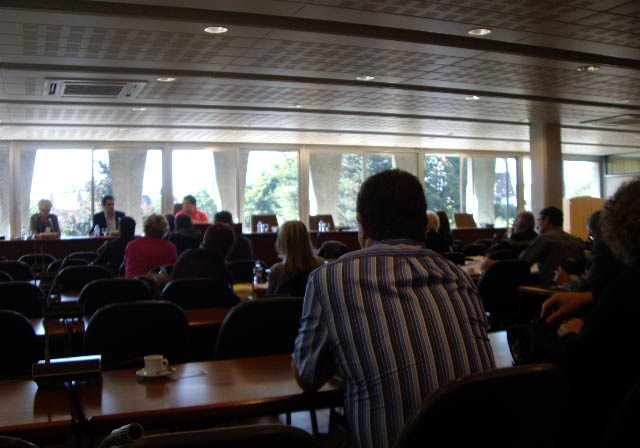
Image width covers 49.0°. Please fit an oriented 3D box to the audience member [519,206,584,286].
[{"bbox_3d":[1.765,0.505,5.622,0.520,1.284,0.720,-1,1,-40],"label":"audience member"}]

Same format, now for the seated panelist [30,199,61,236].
[{"bbox_3d":[-3.648,0.292,9.346,0.460,1.270,0.660,-1,1,-23],"label":"seated panelist"}]

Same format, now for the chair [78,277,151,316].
[{"bbox_3d":[-1.312,0.781,4.523,0.480,0.900,0.550,-1,1,-17],"label":"chair"}]

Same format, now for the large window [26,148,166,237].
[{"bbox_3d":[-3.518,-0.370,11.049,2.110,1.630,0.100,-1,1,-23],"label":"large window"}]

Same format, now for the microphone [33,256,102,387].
[{"bbox_3d":[-0.768,0.284,2.128,0.200,0.380,0.140,-1,1,-23],"label":"microphone"}]

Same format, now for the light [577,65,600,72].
[{"bbox_3d":[2.365,-1.370,6.190,0.160,0.040,0.160,-1,1,0],"label":"light"}]

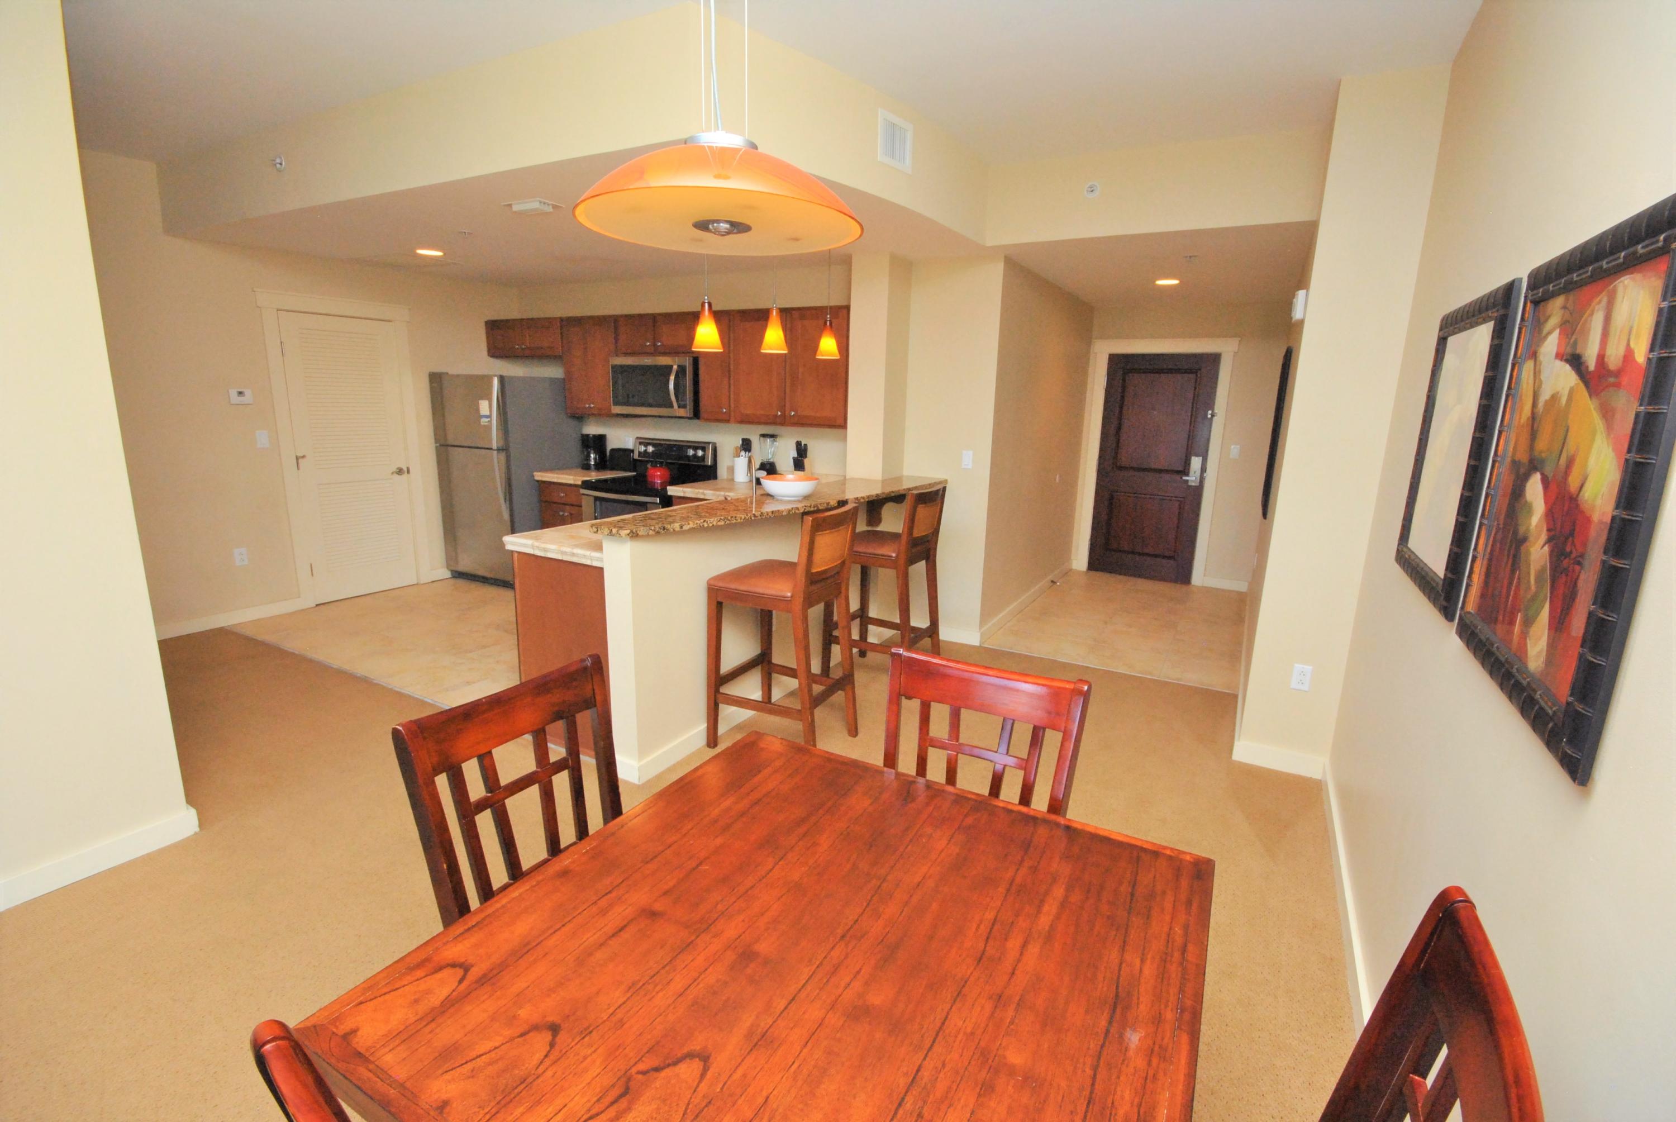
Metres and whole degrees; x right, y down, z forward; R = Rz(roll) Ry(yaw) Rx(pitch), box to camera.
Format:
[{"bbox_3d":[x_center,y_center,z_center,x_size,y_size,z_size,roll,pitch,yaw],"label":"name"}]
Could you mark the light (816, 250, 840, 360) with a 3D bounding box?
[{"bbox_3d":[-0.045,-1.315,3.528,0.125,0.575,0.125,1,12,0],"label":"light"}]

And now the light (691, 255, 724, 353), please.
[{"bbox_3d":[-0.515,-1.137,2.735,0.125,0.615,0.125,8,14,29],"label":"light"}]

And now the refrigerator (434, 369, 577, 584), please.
[{"bbox_3d":[-2.746,-0.689,5.898,0.827,1.694,0.797,7,13,26],"label":"refrigerator"}]

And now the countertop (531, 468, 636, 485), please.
[{"bbox_3d":[-2.082,-0.706,5.816,0.508,0.050,0.628,7,13,26],"label":"countertop"}]

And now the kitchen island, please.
[{"bbox_3d":[-0.384,0.147,3.790,1.007,1.026,2.471,8,14,29],"label":"kitchen island"}]

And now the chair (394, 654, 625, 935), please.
[{"bbox_3d":[-0.399,0.723,1.272,0.558,0.942,0.458,8,14,29],"label":"chair"}]

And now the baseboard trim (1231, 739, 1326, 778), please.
[{"bbox_3d":[1.875,0.841,2.974,0.324,0.098,0.017,8,14,29],"label":"baseboard trim"}]

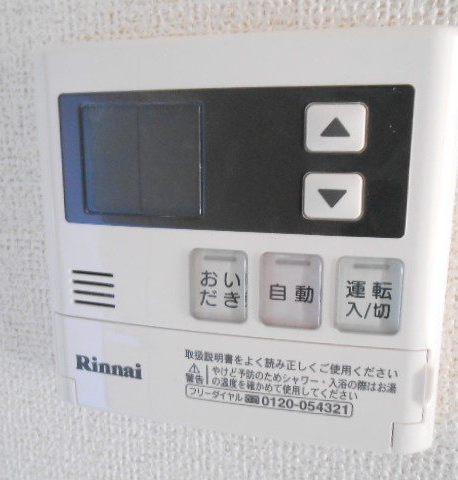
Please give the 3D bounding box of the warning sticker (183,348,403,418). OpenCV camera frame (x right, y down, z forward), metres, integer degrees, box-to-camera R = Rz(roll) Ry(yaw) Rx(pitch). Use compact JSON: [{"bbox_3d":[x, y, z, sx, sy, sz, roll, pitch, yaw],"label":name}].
[{"bbox_3d":[0.018,0.045,0.148,0.065,0.017,0.001,3,11,13],"label":"warning sticker"}]

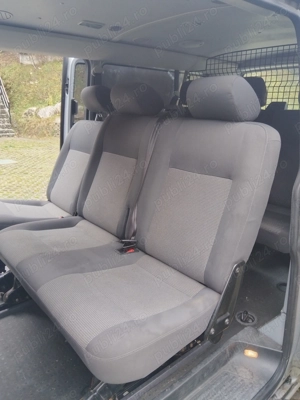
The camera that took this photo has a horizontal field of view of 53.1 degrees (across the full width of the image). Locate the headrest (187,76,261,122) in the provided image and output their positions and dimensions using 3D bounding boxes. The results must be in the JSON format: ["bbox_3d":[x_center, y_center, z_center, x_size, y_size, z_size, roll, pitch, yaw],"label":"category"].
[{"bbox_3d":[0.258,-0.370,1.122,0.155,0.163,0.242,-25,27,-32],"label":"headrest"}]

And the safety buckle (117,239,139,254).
[{"bbox_3d":[-0.099,0.202,1.301,0.069,0.050,0.064,-12,20,-37],"label":"safety buckle"}]

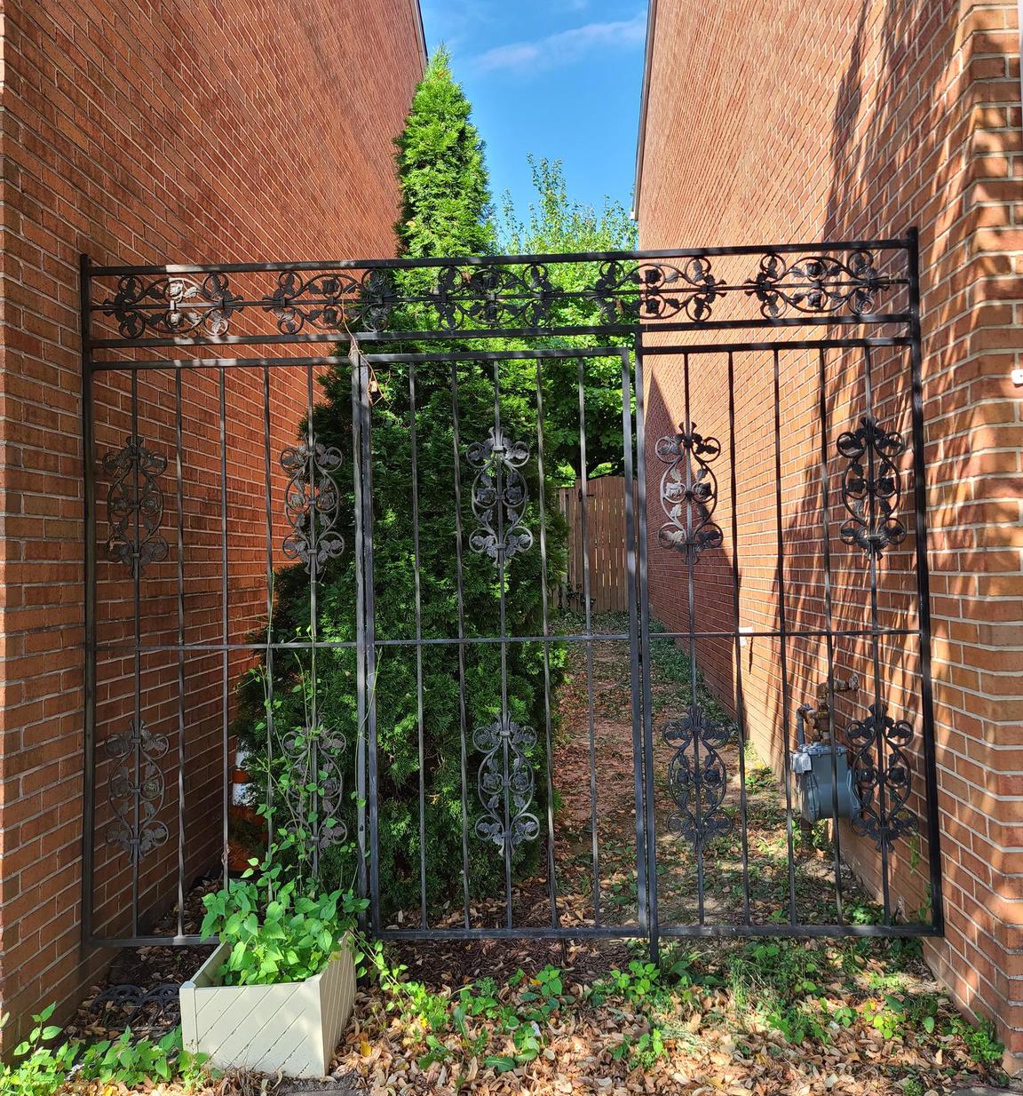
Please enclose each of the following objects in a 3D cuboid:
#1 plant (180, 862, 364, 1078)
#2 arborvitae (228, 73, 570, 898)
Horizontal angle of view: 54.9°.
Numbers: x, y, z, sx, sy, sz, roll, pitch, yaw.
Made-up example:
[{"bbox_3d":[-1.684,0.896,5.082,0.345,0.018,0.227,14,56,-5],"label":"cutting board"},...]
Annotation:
[{"bbox_3d":[-0.676,1.183,2.838,0.410,0.500,0.400,-2,-1,3],"label":"plant"},{"bbox_3d":[-0.507,-0.417,4.419,1.430,3.620,1.430,-2,-1,3],"label":"arborvitae"}]

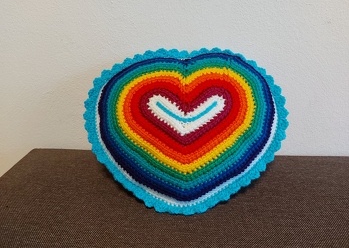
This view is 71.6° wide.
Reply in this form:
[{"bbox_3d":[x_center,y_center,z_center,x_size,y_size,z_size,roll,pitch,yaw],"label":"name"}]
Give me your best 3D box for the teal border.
[{"bbox_3d":[0.022,-0.002,0.435,0.370,0.307,0.110,1,-18,0],"label":"teal border"}]

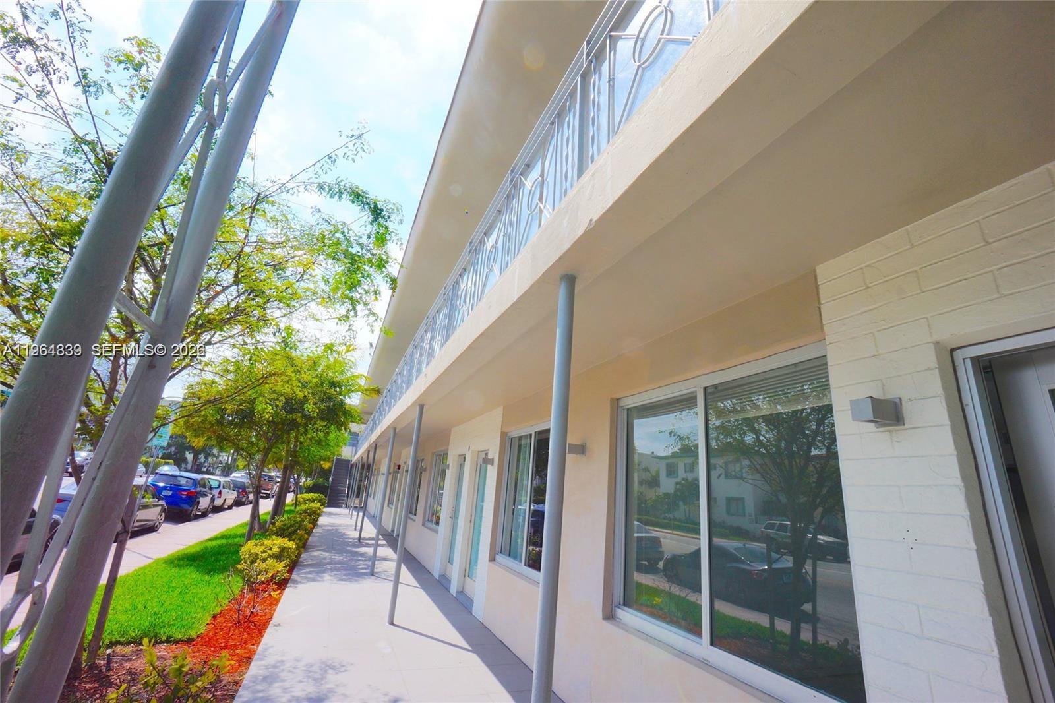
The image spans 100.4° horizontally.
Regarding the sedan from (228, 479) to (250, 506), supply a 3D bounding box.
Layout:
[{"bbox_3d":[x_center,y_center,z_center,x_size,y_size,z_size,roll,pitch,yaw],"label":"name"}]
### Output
[{"bbox_3d":[-17.910,8.502,26.972,1.790,1.490,4.500,12,-19,-22],"label":"sedan"}]

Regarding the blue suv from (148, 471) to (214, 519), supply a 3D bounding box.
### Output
[{"bbox_3d":[-13.764,5.688,17.517,1.790,1.630,4.330,12,-19,-22],"label":"blue suv"}]

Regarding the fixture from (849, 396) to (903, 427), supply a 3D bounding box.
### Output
[{"bbox_3d":[1.348,0.233,1.699,0.164,0.107,0.105,12,-19,-20],"label":"fixture"}]

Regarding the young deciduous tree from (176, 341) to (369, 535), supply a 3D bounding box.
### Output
[{"bbox_3d":[-7.219,2.395,12.637,4.400,5.300,4.200,12,-19,-20],"label":"young deciduous tree"}]

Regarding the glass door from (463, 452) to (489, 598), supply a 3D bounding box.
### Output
[{"bbox_3d":[-0.698,2.496,6.491,0.060,2.050,0.930,12,-19,-20],"label":"glass door"}]

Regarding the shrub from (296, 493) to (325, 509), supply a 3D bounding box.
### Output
[{"bbox_3d":[-11.346,7.852,23.140,1.350,0.800,1.300,12,-19,-20],"label":"shrub"}]

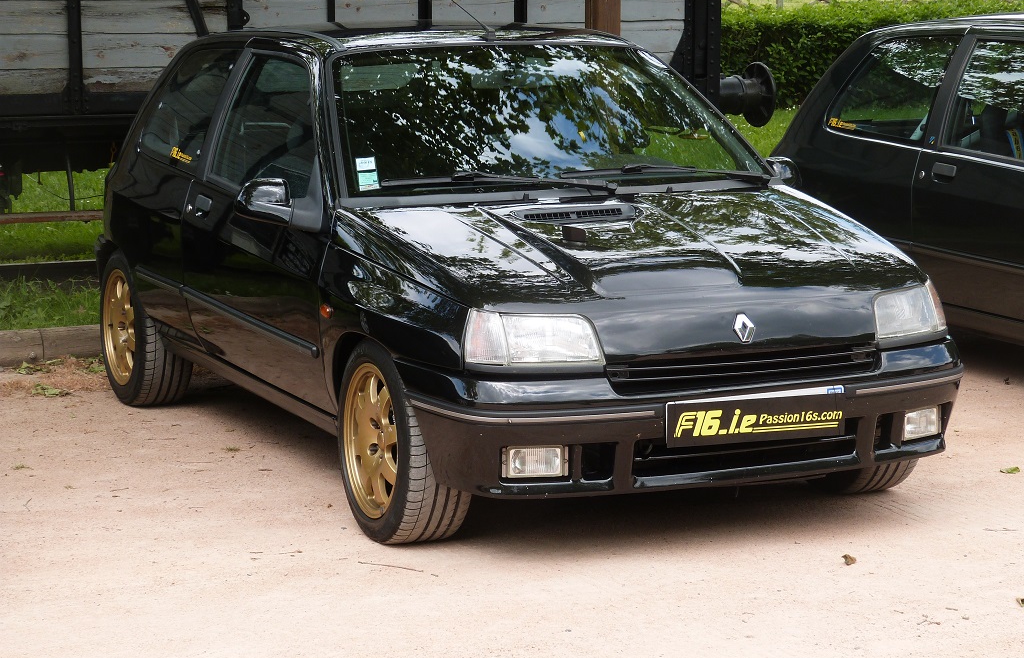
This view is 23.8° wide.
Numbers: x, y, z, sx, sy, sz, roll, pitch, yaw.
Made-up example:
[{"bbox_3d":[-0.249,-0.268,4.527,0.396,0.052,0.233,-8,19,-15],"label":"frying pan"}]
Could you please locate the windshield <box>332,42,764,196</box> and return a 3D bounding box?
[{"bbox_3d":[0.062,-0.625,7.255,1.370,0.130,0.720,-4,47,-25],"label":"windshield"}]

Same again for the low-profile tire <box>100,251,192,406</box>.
[{"bbox_3d":[-1.332,-0.016,8.784,0.200,0.580,0.580,-4,9,-25],"label":"low-profile tire"}]

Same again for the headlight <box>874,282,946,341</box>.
[{"bbox_3d":[1.068,-0.049,6.512,0.330,0.140,0.170,-6,10,-33],"label":"headlight"}]

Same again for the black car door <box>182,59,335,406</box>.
[{"bbox_3d":[-0.684,-0.345,7.265,0.250,1.000,1.340,-4,9,-25],"label":"black car door"}]

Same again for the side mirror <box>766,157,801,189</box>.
[{"bbox_3d":[0.864,-0.477,7.592,0.155,0.122,0.100,-4,9,-25],"label":"side mirror"}]

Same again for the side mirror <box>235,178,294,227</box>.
[{"bbox_3d":[-0.695,-0.359,6.874,0.155,0.122,0.100,-4,9,-25],"label":"side mirror"}]

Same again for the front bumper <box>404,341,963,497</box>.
[{"bbox_3d":[0.524,0.221,6.386,1.620,0.330,0.490,-4,9,-25],"label":"front bumper"}]

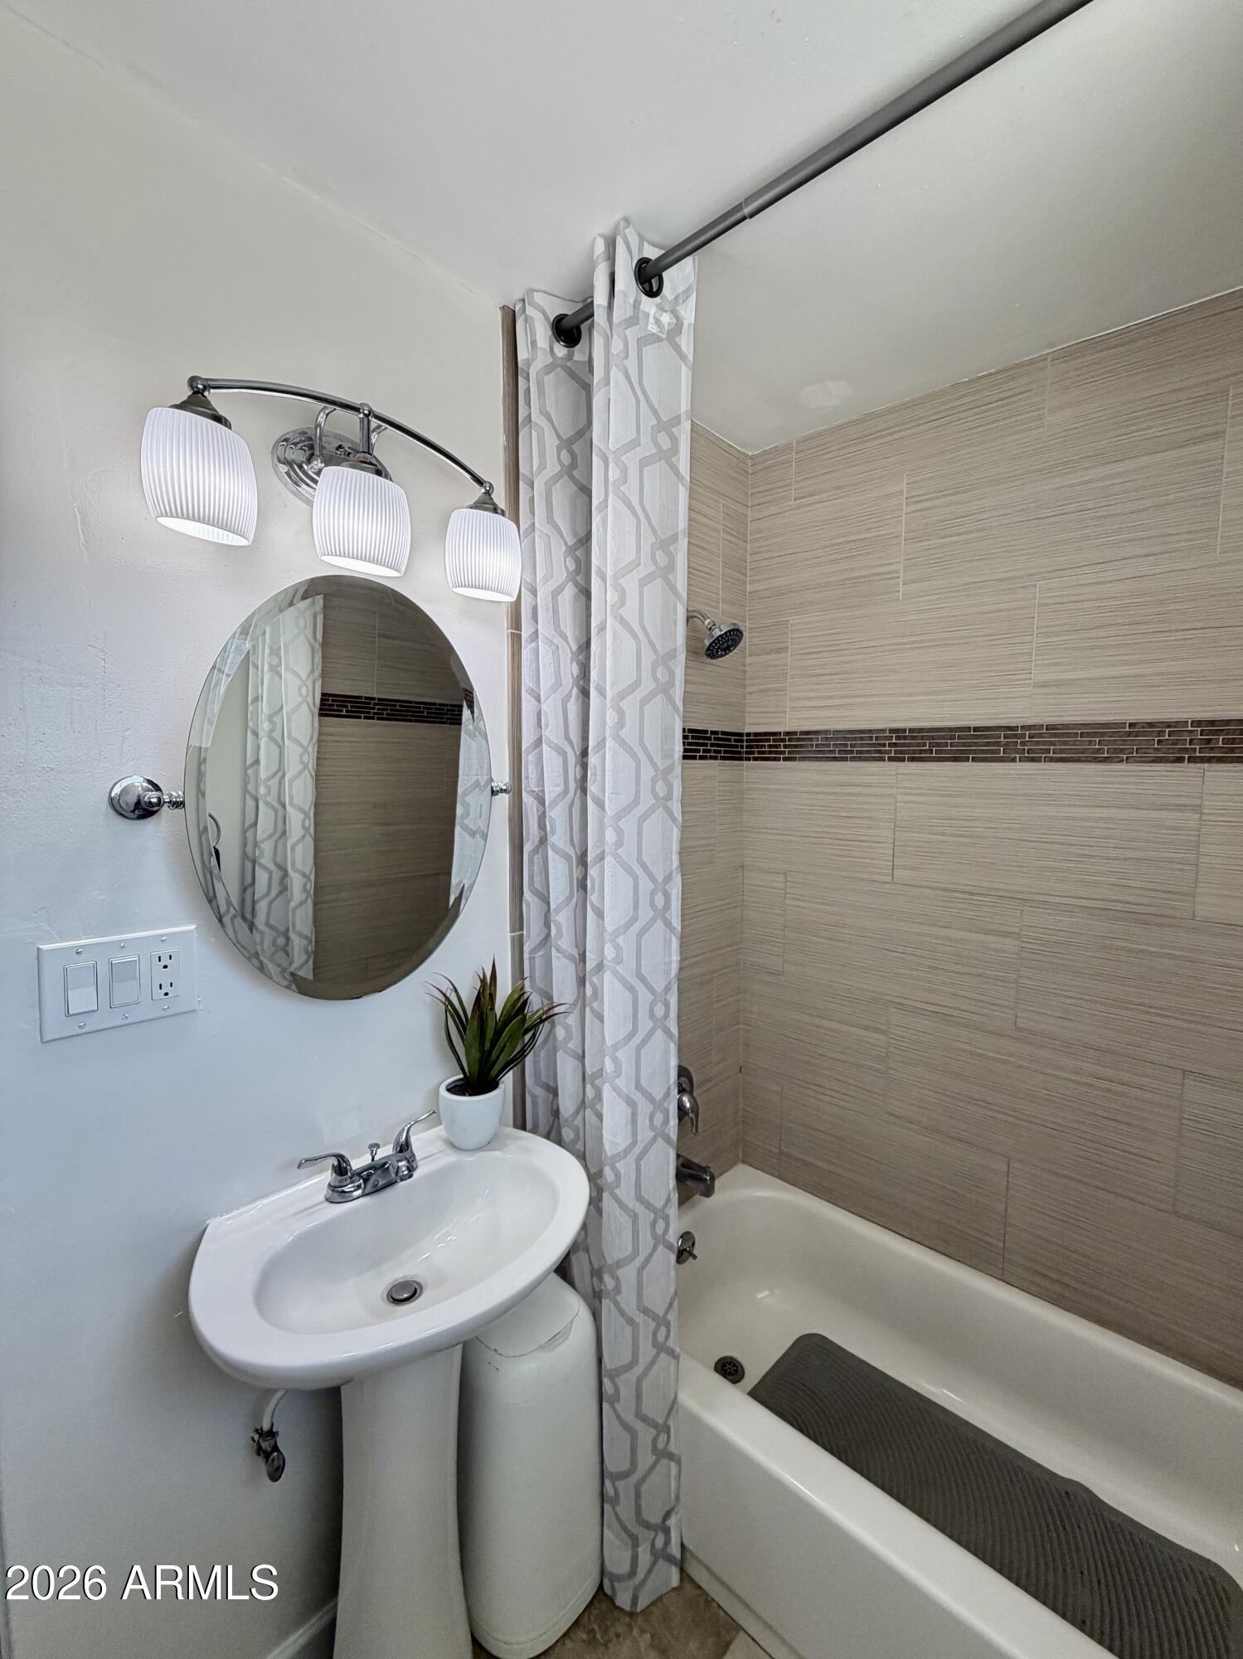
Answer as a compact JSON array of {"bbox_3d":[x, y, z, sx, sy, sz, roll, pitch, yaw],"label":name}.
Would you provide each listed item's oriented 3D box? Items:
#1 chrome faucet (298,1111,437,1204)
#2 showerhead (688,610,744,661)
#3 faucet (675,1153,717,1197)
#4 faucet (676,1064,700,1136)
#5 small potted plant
[{"bbox_3d":[-0.371,0.526,1.050,0.152,0.085,0.226,5,7,44],"label":"chrome faucet"},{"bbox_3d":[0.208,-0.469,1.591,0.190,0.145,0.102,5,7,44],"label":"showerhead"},{"bbox_3d":[0.186,0.886,1.728,0.138,0.080,0.052,5,7,44],"label":"faucet"},{"bbox_3d":[0.166,0.712,1.732,0.082,0.173,0.174,5,7,44],"label":"faucet"},{"bbox_3d":[-0.228,0.399,1.176,0.195,0.318,0.205,0,5,0],"label":"small potted plant"}]

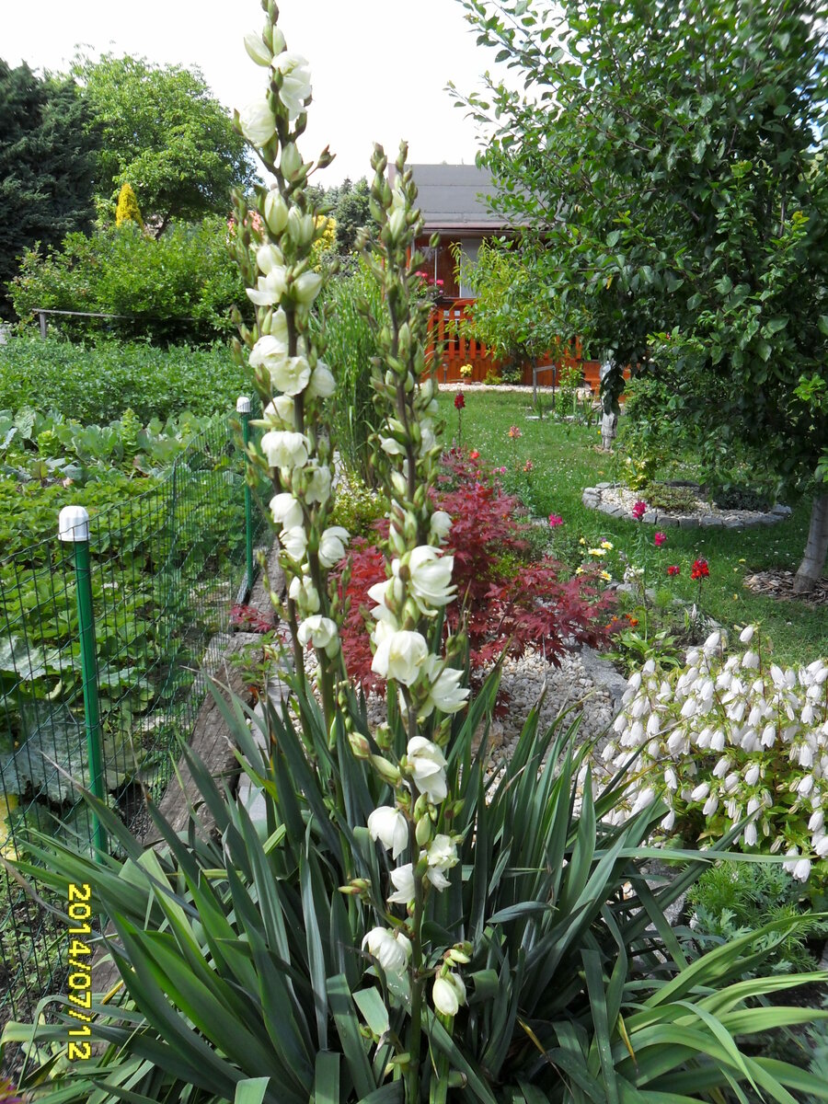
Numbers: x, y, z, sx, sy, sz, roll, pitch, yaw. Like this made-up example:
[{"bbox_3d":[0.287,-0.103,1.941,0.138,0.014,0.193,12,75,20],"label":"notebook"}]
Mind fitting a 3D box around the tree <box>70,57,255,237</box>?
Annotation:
[{"bbox_3d":[-5.900,-7.934,19.851,4.600,6.600,4.500,-3,11,-15],"label":"tree"}]

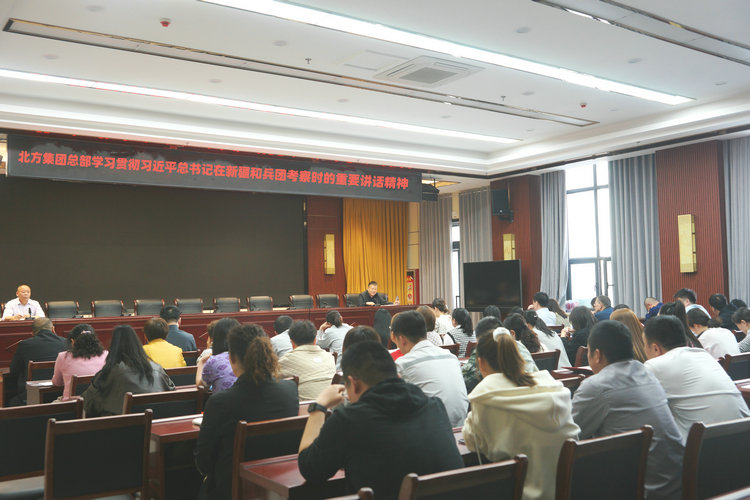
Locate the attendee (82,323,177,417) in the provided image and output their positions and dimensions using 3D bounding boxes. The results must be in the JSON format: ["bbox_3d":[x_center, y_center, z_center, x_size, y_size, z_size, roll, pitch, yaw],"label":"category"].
[{"bbox_3d":[-1.531,1.128,4.515,0.540,1.310,0.800,1,-3,-35],"label":"attendee"}]

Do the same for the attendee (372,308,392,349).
[{"bbox_3d":[0.069,1.328,8.641,0.460,1.270,0.750,1,-3,-35],"label":"attendee"}]

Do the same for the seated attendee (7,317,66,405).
[{"bbox_3d":[-2.903,1.229,6.304,0.520,1.295,0.750,1,-3,-34],"label":"seated attendee"}]

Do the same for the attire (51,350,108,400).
[{"bbox_3d":[-2.103,0.998,5.206,0.460,0.600,0.450,1,-3,-36],"label":"attire"}]

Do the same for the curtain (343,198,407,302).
[{"bbox_3d":[0.030,0.401,15.165,1.653,2.950,0.200,1,-3,-36],"label":"curtain"}]

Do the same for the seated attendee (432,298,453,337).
[{"bbox_3d":[0.765,1.287,9.112,0.460,1.350,0.750,1,-3,-35],"label":"seated attendee"}]

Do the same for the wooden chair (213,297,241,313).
[{"bbox_3d":[-2.098,1.186,10.821,0.530,1.000,0.600,1,-3,-36],"label":"wooden chair"}]

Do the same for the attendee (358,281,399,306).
[{"bbox_3d":[0.082,1.097,12.258,0.600,1.220,0.720,1,-3,-36],"label":"attendee"}]

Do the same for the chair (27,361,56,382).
[{"bbox_3d":[-2.706,1.378,6.129,0.460,0.950,0.540,1,-3,-36],"label":"chair"}]

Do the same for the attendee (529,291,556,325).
[{"bbox_3d":[2.292,1.286,9.939,0.500,1.397,0.750,1,-3,-34],"label":"attendee"}]

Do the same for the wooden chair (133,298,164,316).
[{"bbox_3d":[-3.251,1.252,10.810,0.580,1.020,0.600,1,-3,-35],"label":"wooden chair"}]

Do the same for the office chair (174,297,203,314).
[{"bbox_3d":[-2.843,1.250,11.477,0.560,1.000,0.600,1,-3,-34],"label":"office chair"}]

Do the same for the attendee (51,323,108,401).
[{"bbox_3d":[-2.135,1.179,5.280,0.480,1.272,0.720,1,-3,-34],"label":"attendee"}]

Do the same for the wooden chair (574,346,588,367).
[{"bbox_3d":[1.894,1.363,6.803,0.460,0.950,0.540,1,-3,-35],"label":"wooden chair"}]

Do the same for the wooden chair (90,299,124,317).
[{"bbox_3d":[-3.524,1.168,9.797,0.530,1.000,0.600,1,-3,-36],"label":"wooden chair"}]

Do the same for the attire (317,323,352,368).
[{"bbox_3d":[-0.404,1.070,7.655,0.500,0.620,0.420,0,-3,-21],"label":"attire"}]

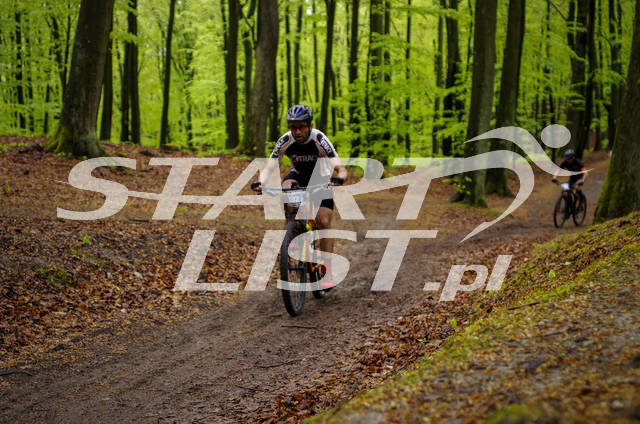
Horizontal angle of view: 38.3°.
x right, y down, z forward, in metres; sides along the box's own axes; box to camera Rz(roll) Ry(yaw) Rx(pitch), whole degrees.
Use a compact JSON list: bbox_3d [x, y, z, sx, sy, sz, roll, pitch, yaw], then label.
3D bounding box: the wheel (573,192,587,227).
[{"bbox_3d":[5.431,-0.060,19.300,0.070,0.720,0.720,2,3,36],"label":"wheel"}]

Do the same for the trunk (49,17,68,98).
[{"bbox_3d":[-9.353,-5.347,33.000,0.700,3.300,0.400,0,2,-11],"label":"trunk"}]

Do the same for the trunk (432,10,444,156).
[{"bbox_3d":[3.725,-4.039,29.000,0.370,4.590,0.350,1,3,0],"label":"trunk"}]

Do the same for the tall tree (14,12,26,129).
[{"bbox_3d":[-12.336,-5.766,38.000,0.300,4.900,0.300,0,2,-11],"label":"tall tree"}]

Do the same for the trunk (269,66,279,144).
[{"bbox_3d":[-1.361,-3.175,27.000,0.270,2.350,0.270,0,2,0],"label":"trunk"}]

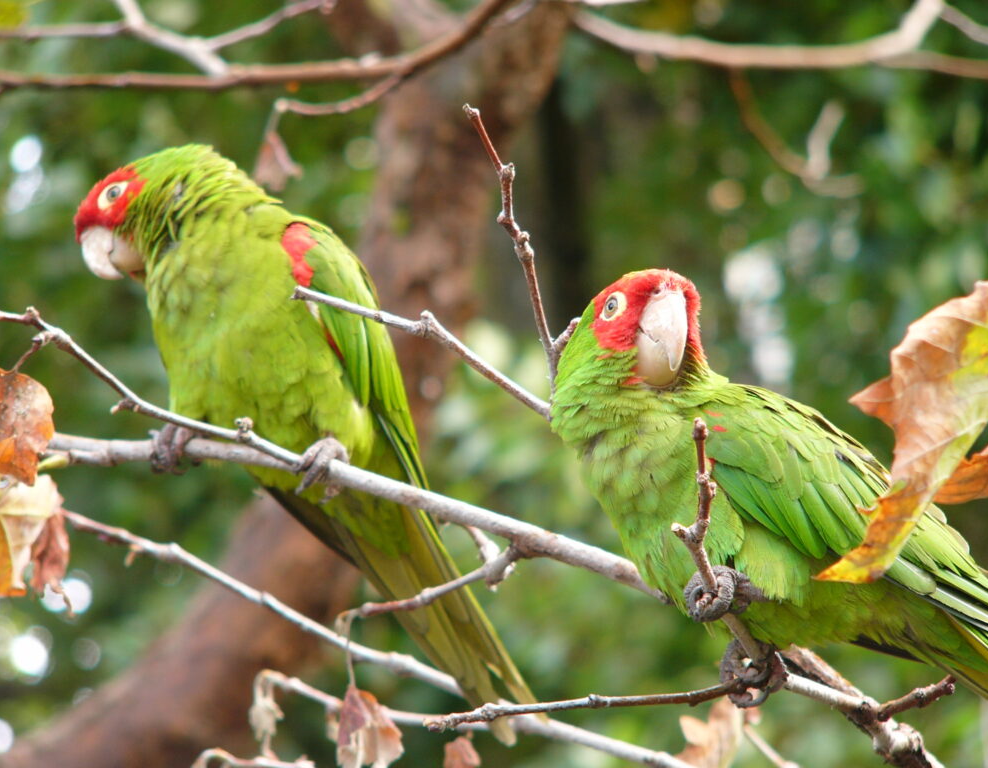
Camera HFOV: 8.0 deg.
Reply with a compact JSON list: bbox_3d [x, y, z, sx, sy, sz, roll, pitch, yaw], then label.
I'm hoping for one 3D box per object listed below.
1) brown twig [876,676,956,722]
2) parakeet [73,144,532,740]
[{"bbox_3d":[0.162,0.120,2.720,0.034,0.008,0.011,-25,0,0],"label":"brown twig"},{"bbox_3d":[-0.075,0.023,2.800,0.175,0.238,0.105,4,-7,-41],"label":"parakeet"}]

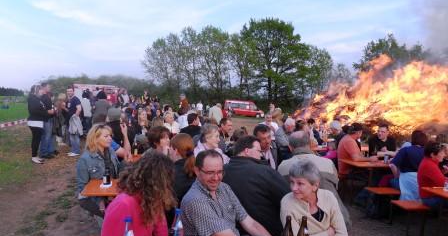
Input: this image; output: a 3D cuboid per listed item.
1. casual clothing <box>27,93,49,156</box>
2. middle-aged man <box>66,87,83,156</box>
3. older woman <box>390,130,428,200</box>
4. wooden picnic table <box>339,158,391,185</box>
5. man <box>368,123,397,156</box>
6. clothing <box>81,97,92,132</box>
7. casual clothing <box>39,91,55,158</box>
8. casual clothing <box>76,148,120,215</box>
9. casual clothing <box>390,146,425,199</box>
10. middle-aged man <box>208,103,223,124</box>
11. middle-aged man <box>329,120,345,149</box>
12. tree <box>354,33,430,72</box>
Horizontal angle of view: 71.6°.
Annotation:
[{"bbox_3d":[-4.263,0.176,7.100,0.480,1.400,0.460,2,3,-18],"label":"casual clothing"},{"bbox_3d":[-3.947,0.079,8.200,0.360,1.780,0.500,-2,5,-41],"label":"middle-aged man"},{"bbox_3d":[2.465,0.816,4.161,0.520,1.220,0.700,1,4,-13],"label":"older woman"},{"bbox_3d":[2.984,1.089,4.910,2.200,0.770,0.500,2,3,-9],"label":"wooden picnic table"},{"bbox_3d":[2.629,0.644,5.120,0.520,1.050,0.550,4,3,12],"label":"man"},{"bbox_3d":[-5.401,-0.157,12.200,0.460,1.380,0.320,2,4,12],"label":"clothing"},{"bbox_3d":[-4.388,0.174,7.700,0.400,1.560,0.480,2,3,-3],"label":"casual clothing"},{"bbox_3d":[-1.340,0.766,3.311,0.480,0.850,0.520,-3,5,-41],"label":"casual clothing"},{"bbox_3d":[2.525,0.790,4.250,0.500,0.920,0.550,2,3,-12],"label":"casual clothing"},{"bbox_3d":[-0.307,0.232,11.200,0.520,1.600,0.420,4,3,17],"label":"middle-aged man"},{"bbox_3d":[2.247,0.731,6.150,0.750,1.260,0.520,0,4,-39],"label":"middle-aged man"},{"bbox_3d":[24.300,-6.706,44.641,11.000,10.700,10.000,0,4,0],"label":"tree"}]

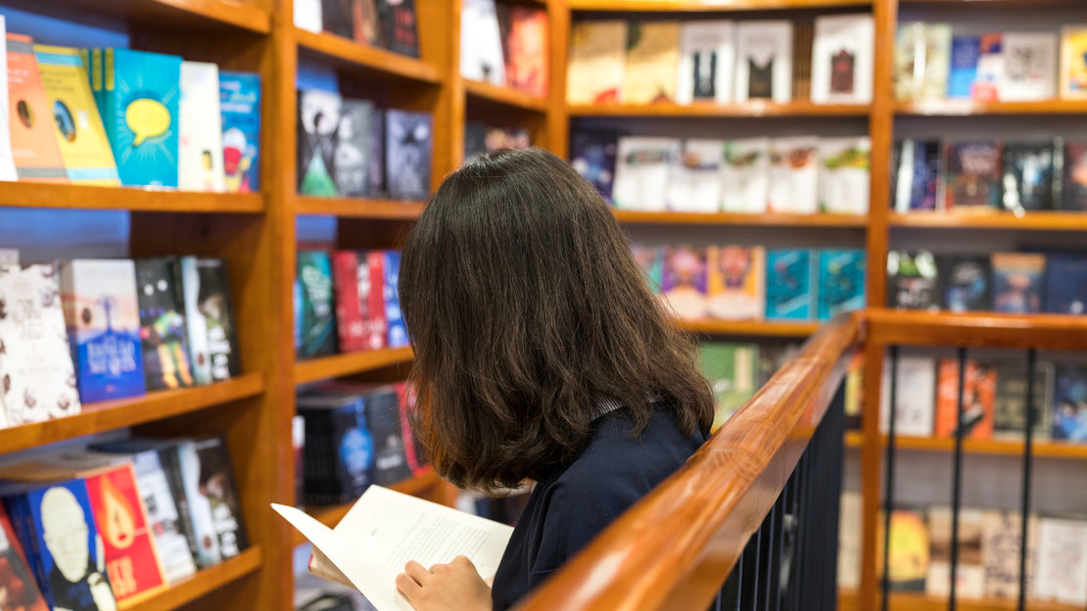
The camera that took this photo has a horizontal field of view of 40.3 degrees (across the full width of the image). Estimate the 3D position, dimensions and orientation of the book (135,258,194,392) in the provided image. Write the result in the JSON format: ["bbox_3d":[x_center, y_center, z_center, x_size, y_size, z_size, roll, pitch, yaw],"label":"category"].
[{"bbox_3d":[-0.627,0.032,2.368,0.025,0.210,0.141,-10,0,18],"label":"book"}]

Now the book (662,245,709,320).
[{"bbox_3d":[0.436,-0.067,4.522,0.135,0.224,0.030,2,1,14],"label":"book"}]

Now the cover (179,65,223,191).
[{"bbox_3d":[-0.579,-0.296,2.435,0.023,0.218,0.151,-2,2,18],"label":"cover"}]

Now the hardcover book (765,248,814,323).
[{"bbox_3d":[0.698,-0.058,4.207,0.128,0.199,0.023,2,-5,10],"label":"hardcover book"}]

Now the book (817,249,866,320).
[{"bbox_3d":[0.889,-0.057,4.401,0.137,0.210,0.030,2,-3,14],"label":"book"}]

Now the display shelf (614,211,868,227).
[{"bbox_3d":[0.520,-0.255,4.342,0.854,0.034,0.275,2,3,13],"label":"display shelf"}]

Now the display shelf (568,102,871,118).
[{"bbox_3d":[0.551,-0.589,4.561,0.909,0.035,0.270,2,4,16],"label":"display shelf"}]

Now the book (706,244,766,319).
[{"bbox_3d":[0.572,-0.066,4.483,0.143,0.226,0.030,2,1,14],"label":"book"}]

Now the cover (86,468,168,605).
[{"bbox_3d":[-0.675,0.366,2.354,0.028,0.206,0.131,-17,-3,19],"label":"cover"}]

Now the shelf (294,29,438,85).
[{"bbox_3d":[-0.485,-0.517,3.091,0.275,0.034,0.824,2,3,16],"label":"shelf"}]

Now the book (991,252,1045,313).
[{"bbox_3d":[1.304,-0.042,4.074,0.141,0.207,0.027,2,-5,13],"label":"book"}]

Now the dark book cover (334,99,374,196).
[{"bbox_3d":[-0.409,-0.328,3.093,0.030,0.197,0.116,4,5,33],"label":"dark book cover"}]

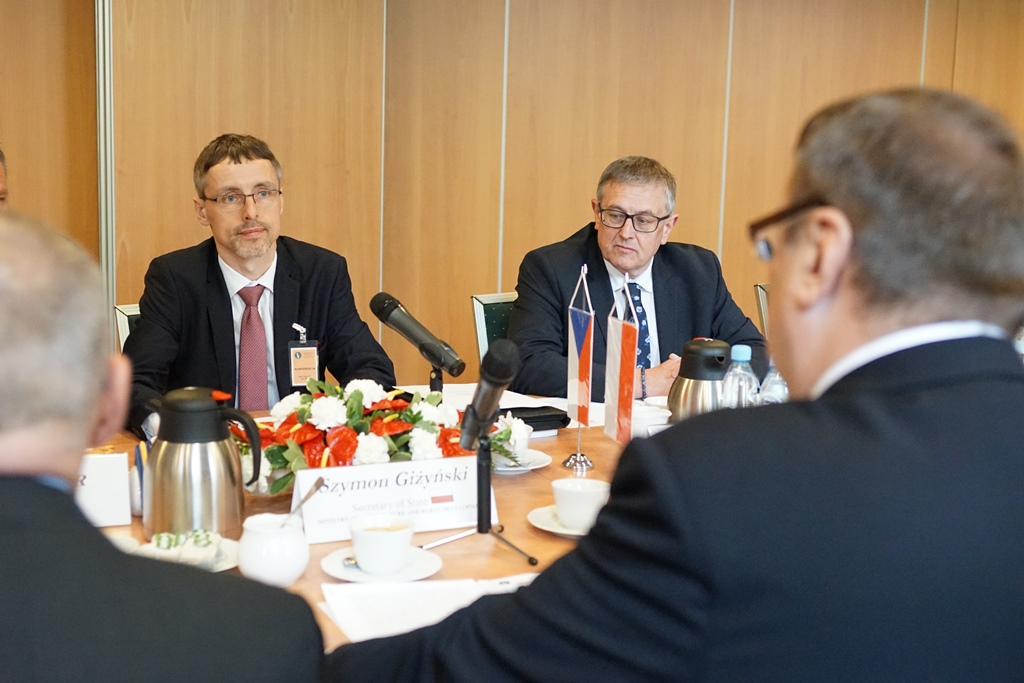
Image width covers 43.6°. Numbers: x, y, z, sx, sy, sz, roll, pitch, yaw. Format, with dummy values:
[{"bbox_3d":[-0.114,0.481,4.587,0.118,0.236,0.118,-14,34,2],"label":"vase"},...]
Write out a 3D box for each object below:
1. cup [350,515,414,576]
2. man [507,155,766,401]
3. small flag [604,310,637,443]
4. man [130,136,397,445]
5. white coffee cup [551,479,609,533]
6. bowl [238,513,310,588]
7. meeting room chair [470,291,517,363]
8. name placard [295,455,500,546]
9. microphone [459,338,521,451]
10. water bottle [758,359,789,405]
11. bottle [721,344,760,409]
[{"bbox_3d":[-0.158,0.251,1.566,0.082,0.062,0.084,2,8,0],"label":"cup"},{"bbox_3d":[0.306,0.252,2.705,0.580,1.272,0.820,-1,8,-17],"label":"man"},{"bbox_3d":[0.170,0.063,2.000,0.012,0.188,0.120,-1,8,-17],"label":"small flag"},{"bbox_3d":[-0.516,0.239,2.549,0.560,1.292,0.820,-1,8,-20],"label":"man"},{"bbox_3d":[0.098,0.230,1.782,0.082,0.062,0.084,2,8,0],"label":"white coffee cup"},{"bbox_3d":[-0.285,0.249,1.535,0.087,0.077,0.087,2,8,0],"label":"bowl"},{"bbox_3d":[0.216,0.391,2.901,0.470,0.939,0.570,-2,8,-24],"label":"meeting room chair"},{"bbox_3d":[-0.164,0.213,1.790,0.280,0.088,0.100,-2,9,-26],"label":"name placard"},{"bbox_3d":[-0.031,0.070,1.690,0.048,0.166,0.048,18,27,-2],"label":"microphone"},{"bbox_3d":[0.434,0.123,2.104,0.066,0.216,0.066,2,8,0],"label":"water bottle"},{"bbox_3d":[0.377,0.116,2.135,0.066,0.218,0.066,2,8,0],"label":"bottle"}]

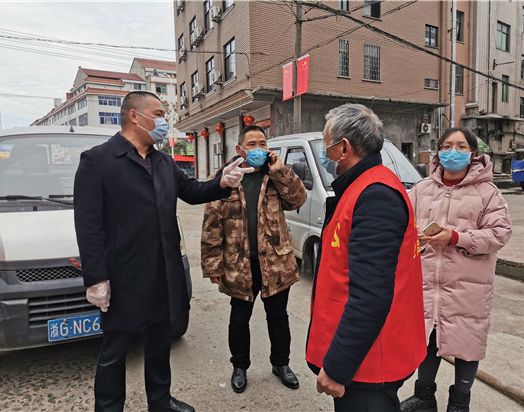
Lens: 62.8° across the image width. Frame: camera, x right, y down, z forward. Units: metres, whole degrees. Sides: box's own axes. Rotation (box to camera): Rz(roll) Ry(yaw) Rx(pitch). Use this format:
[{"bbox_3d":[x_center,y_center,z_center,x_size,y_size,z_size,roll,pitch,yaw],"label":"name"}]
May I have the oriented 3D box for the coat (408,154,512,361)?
[{"bbox_3d":[1.069,0.299,2.407,0.580,1.140,0.420,3,6,35],"label":"coat"}]

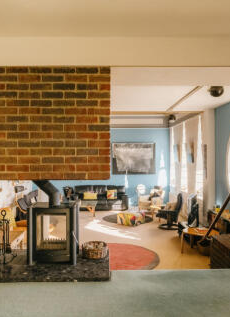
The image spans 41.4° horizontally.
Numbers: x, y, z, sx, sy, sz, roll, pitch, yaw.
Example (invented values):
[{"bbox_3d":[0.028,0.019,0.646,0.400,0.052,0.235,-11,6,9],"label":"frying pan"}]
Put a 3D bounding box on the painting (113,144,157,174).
[{"bbox_3d":[0.717,0.000,11.650,1.648,1.226,0.050,0,0,-2],"label":"painting"}]

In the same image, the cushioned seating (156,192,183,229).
[{"bbox_3d":[1.460,1.383,8.105,0.720,0.920,0.720,0,0,-6],"label":"cushioned seating"}]

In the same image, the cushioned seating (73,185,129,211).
[{"bbox_3d":[-0.538,1.419,11.055,2.030,0.830,0.900,0,0,-2],"label":"cushioned seating"}]

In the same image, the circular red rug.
[{"bbox_3d":[-0.130,1.845,5.686,1.950,0.012,1.950,0,0,0],"label":"circular red rug"}]

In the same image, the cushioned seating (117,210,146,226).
[{"bbox_3d":[0.463,1.687,8.556,0.550,0.310,0.570,0,0,32],"label":"cushioned seating"}]

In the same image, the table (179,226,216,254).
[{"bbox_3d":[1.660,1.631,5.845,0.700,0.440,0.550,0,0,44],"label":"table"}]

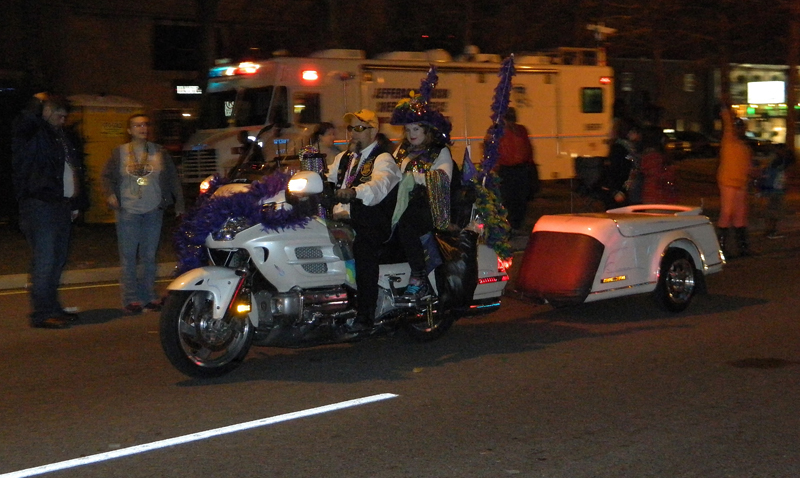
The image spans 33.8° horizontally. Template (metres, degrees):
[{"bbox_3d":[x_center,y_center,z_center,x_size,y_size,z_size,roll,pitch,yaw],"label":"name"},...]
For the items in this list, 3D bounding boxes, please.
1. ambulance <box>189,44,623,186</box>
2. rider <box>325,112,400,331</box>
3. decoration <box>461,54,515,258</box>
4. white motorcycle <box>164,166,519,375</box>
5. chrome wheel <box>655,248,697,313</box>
[{"bbox_3d":[0.131,-2.521,27.735,9.700,3.250,2.450,-4,7,-37],"label":"ambulance"},{"bbox_3d":[-0.286,-0.150,8.760,0.720,1.430,0.700,-4,7,-38],"label":"rider"},{"bbox_3d":[0.632,-0.596,9.400,0.360,1.450,0.280,-4,7,-38],"label":"decoration"},{"bbox_3d":[-0.396,0.087,8.695,2.630,1.400,0.970,-4,7,-38],"label":"white motorcycle"},{"bbox_3d":[2.187,0.328,10.400,0.520,0.520,0.180,-4,7,-38],"label":"chrome wheel"}]

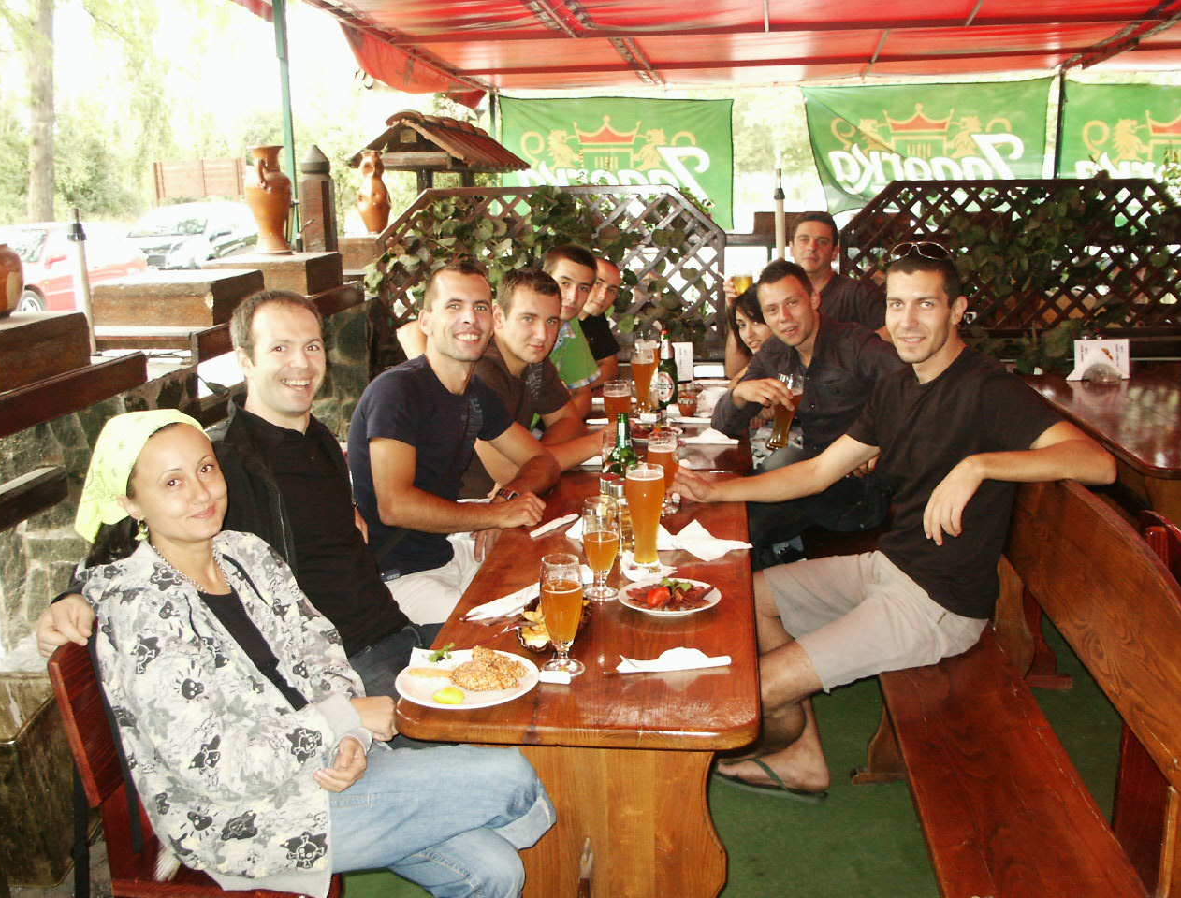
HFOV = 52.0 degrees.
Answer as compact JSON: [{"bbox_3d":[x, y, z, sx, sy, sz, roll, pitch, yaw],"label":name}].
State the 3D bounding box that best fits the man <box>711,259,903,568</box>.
[{"bbox_3d":[0.685,0.133,3.487,0.750,1.360,0.600,-11,15,-36],"label":"man"}]

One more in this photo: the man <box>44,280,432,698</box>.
[{"bbox_3d":[-0.526,0.434,2.186,0.850,1.400,0.820,5,14,29],"label":"man"}]

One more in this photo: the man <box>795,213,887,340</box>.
[{"bbox_3d":[0.846,-0.221,4.827,0.560,1.390,0.720,10,17,39],"label":"man"}]

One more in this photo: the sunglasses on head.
[{"bbox_3d":[0.739,-0.406,2.648,0.146,0.048,0.140,7,-15,35],"label":"sunglasses on head"}]

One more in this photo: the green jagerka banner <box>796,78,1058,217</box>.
[{"bbox_3d":[1.889,-1.689,6.800,1.400,0.800,0.080,0,12,8],"label":"green jagerka banner"}]

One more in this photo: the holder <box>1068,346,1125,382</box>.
[{"bbox_3d":[2.013,-0.334,4.800,0.190,0.140,0.065,4,14,25],"label":"holder"}]

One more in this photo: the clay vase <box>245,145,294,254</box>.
[{"bbox_3d":[-1.289,-0.990,4.805,0.195,0.420,0.190,0,12,6],"label":"clay vase"}]

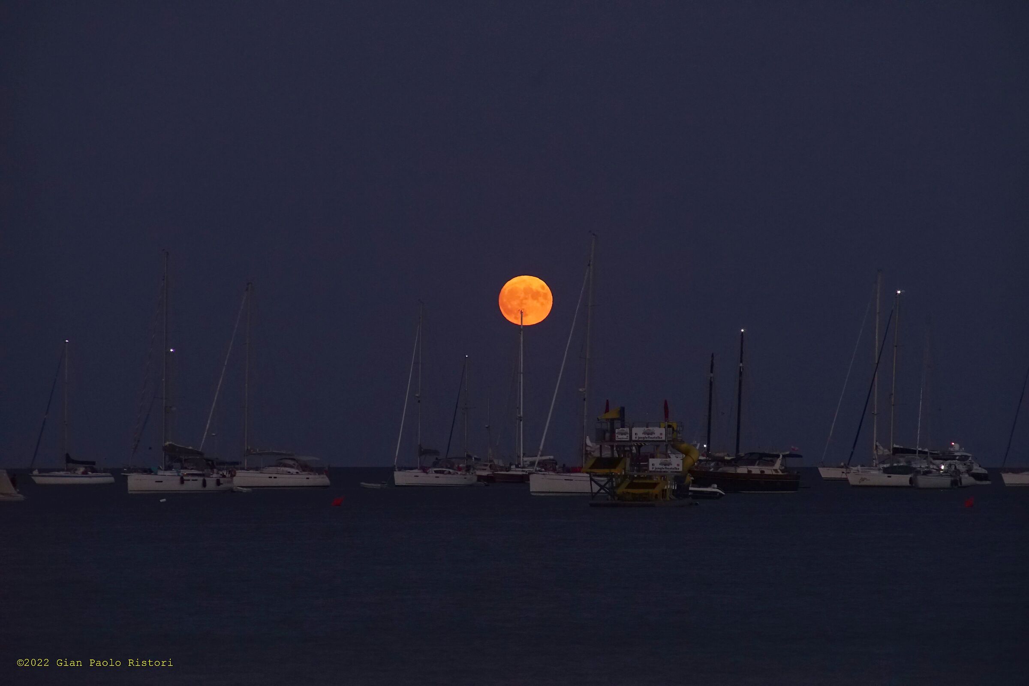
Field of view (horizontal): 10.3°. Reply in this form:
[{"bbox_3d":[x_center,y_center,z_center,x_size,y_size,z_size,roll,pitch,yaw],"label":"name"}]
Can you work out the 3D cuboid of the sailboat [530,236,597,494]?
[{"bbox_3d":[6.356,1.854,463.561,4.500,21.000,15.000,-1,-2,43],"label":"sailboat"}]

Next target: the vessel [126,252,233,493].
[{"bbox_3d":[-27.379,2.454,456.800,4.200,19.100,13.700,-1,-1,29],"label":"vessel"}]

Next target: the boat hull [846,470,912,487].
[{"bbox_3d":[39.840,13.664,576.663,13.400,1.700,4.100,0,-1,-17],"label":"boat hull"}]

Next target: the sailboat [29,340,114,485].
[{"bbox_3d":[-50.107,7.860,645.842,10.800,16.200,3.500,1,-1,-35],"label":"sailboat"}]

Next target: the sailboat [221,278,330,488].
[{"bbox_3d":[-24.769,4.176,560.000,14.200,20.000,4.300,1,-1,-28],"label":"sailboat"}]

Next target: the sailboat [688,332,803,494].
[{"bbox_3d":[18.395,5.504,463.000,4.000,13.200,12.200,-1,-2,40],"label":"sailboat"}]

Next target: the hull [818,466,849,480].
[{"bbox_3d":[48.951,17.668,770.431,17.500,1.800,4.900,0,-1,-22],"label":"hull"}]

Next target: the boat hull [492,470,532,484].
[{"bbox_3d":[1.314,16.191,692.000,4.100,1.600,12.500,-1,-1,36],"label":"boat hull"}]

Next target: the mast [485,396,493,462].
[{"bbox_3d":[-3.247,10.794,717.000,0.700,8.200,0.500,1,-1,-37],"label":"mast"}]

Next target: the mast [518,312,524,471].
[{"bbox_3d":[0.856,5.530,692.000,0.250,19.200,0.300,-1,-1,36],"label":"mast"}]

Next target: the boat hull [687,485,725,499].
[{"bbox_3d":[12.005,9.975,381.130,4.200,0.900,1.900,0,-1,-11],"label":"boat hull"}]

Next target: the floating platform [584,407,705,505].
[{"bbox_3d":[7.472,6.503,329.000,5.400,5.800,5.200,0,-1,20],"label":"floating platform"}]

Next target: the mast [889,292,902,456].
[{"bbox_3d":[37.997,3.128,570.000,0.300,17.100,0.250,4,-2,-40],"label":"mast"}]

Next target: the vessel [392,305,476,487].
[{"bbox_3d":[-8.747,5.258,584.000,4.100,18.800,13.000,-1,-1,33],"label":"vessel"}]

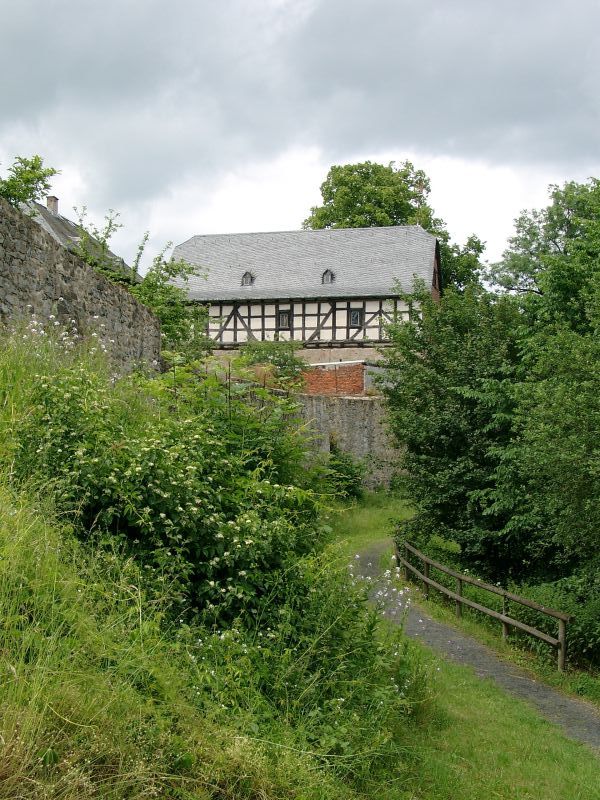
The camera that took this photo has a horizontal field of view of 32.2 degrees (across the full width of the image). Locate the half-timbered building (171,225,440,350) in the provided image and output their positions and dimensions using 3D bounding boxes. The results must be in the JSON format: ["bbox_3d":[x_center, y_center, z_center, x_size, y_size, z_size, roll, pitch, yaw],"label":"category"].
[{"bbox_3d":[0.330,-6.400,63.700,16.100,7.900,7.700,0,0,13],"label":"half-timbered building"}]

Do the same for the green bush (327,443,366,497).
[{"bbox_3d":[2.050,3.330,48.500,1.900,2.500,1.800,0,0,0],"label":"green bush"}]

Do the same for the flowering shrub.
[{"bbox_3d":[-1.340,0.800,10.400,3.000,2.650,2.500,0,0,0],"label":"flowering shrub"}]

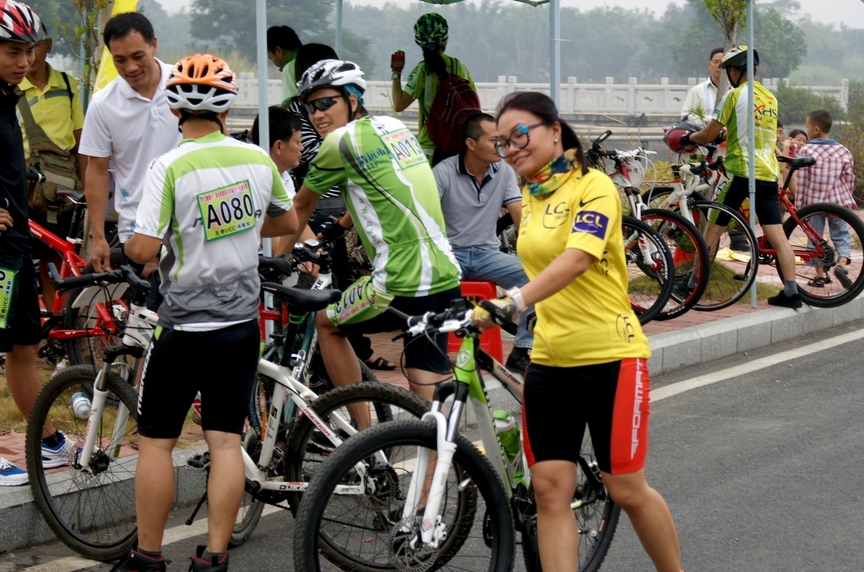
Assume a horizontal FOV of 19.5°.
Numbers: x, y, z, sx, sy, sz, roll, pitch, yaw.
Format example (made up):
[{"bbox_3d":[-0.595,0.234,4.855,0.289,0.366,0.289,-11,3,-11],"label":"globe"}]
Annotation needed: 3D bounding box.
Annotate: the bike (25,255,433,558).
[{"bbox_3d":[-0.641,0.454,8.530,1.670,1.020,0.620,1,5,19],"label":"bike"}]

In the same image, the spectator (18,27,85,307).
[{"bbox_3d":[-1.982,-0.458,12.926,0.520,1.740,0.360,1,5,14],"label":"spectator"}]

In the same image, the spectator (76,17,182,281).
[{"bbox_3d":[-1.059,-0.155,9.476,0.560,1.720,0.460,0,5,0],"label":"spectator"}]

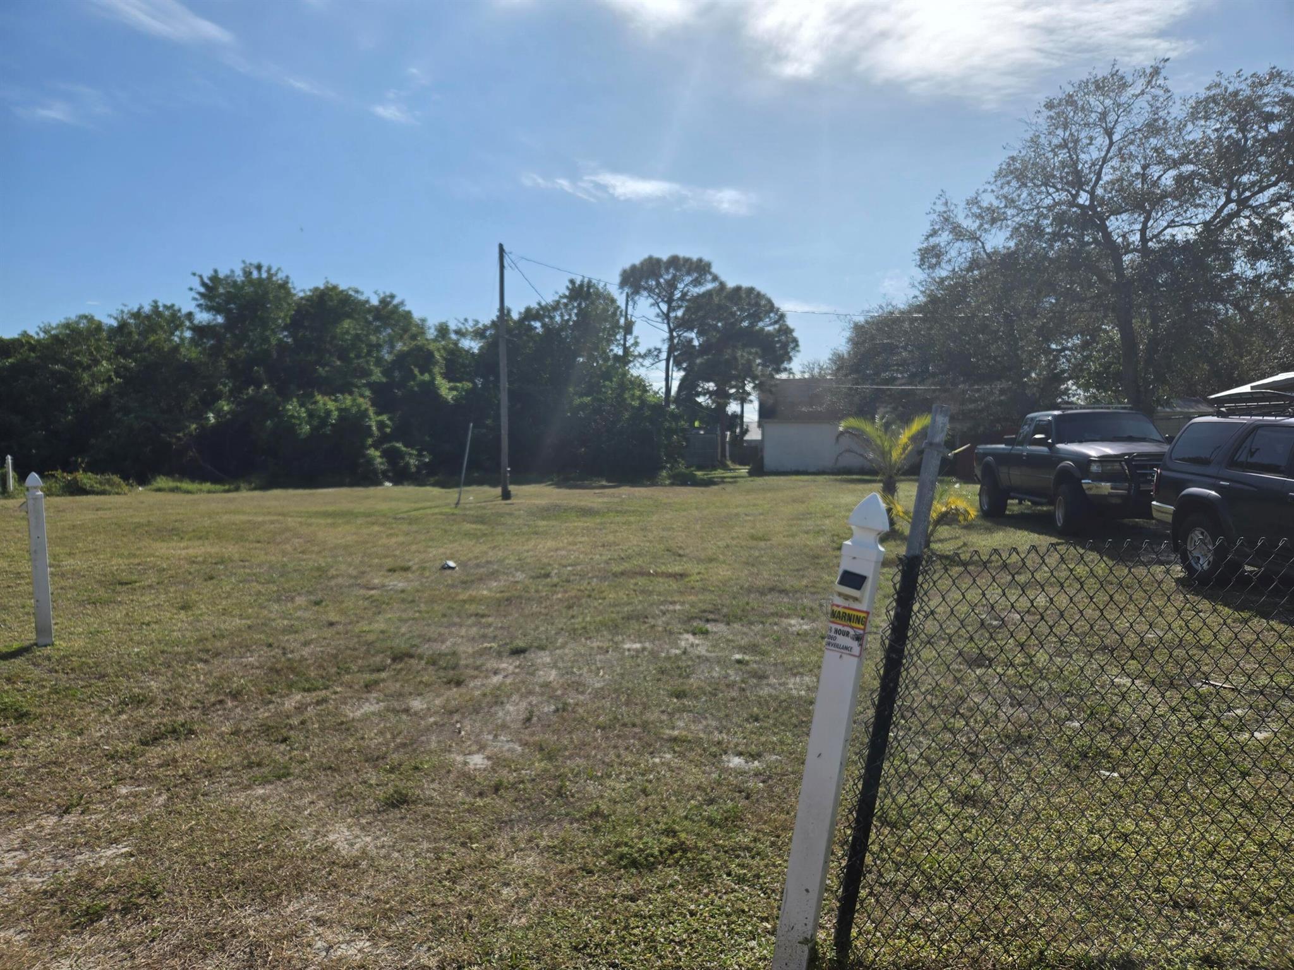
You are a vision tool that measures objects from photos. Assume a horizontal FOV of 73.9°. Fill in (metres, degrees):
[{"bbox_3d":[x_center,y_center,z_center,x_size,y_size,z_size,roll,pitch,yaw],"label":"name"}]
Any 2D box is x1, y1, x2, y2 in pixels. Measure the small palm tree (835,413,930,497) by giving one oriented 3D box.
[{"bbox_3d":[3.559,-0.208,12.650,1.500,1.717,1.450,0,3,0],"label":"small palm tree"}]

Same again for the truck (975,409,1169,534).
[{"bbox_3d":[6.839,-0.251,13.719,1.870,1.800,5.200,0,3,4],"label":"truck"}]

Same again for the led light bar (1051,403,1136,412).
[{"bbox_3d":[6.928,-1.212,13.300,1.200,0.085,0.085,0,3,3],"label":"led light bar"}]

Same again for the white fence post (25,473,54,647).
[{"bbox_3d":[-4.702,0.579,6.650,0.105,1.345,0.105,-5,4,-40],"label":"white fence post"}]

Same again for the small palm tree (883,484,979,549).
[{"bbox_3d":[3.653,0.392,11.075,1.220,0.848,1.150,0,3,0],"label":"small palm tree"}]

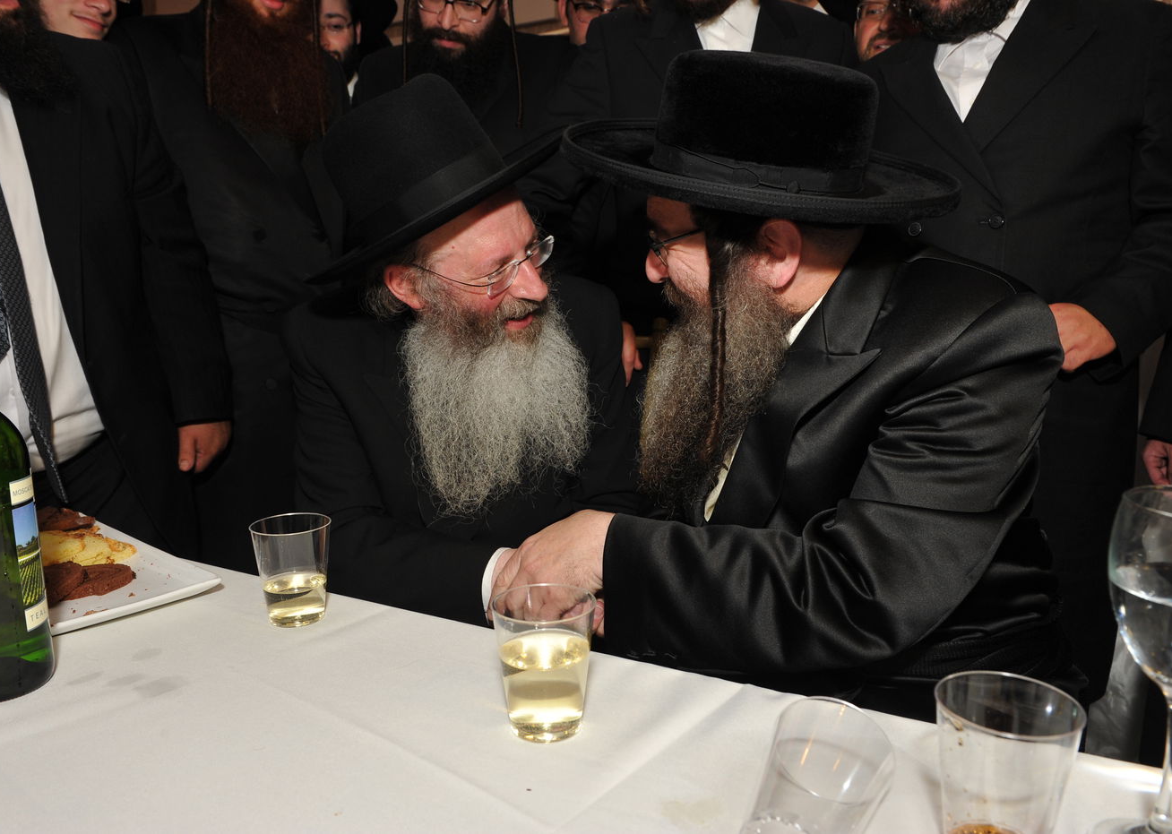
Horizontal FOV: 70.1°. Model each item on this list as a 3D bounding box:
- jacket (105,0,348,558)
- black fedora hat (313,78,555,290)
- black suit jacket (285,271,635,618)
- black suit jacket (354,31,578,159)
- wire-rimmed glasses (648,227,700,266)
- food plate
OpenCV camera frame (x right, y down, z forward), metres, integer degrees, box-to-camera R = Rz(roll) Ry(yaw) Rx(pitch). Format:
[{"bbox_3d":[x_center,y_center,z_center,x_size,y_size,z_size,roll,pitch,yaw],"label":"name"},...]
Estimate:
[{"bbox_3d":[-0.610,-0.160,1.430,0.490,0.920,0.330,-9,13,-41],"label":"jacket"},{"bbox_3d":[-0.196,-0.281,0.912,0.335,0.140,0.290,-14,23,40],"label":"black fedora hat"},{"bbox_3d":[-0.148,0.145,1.075,0.480,0.630,0.420,0,10,-2],"label":"black suit jacket"},{"bbox_3d":[-0.225,-0.220,1.560,0.500,0.800,0.310,-2,10,-10],"label":"black suit jacket"},{"bbox_3d":[0.148,-0.186,0.857,0.140,0.046,0.138,-15,7,10],"label":"wire-rimmed glasses"},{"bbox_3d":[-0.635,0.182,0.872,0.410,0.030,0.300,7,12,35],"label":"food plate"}]

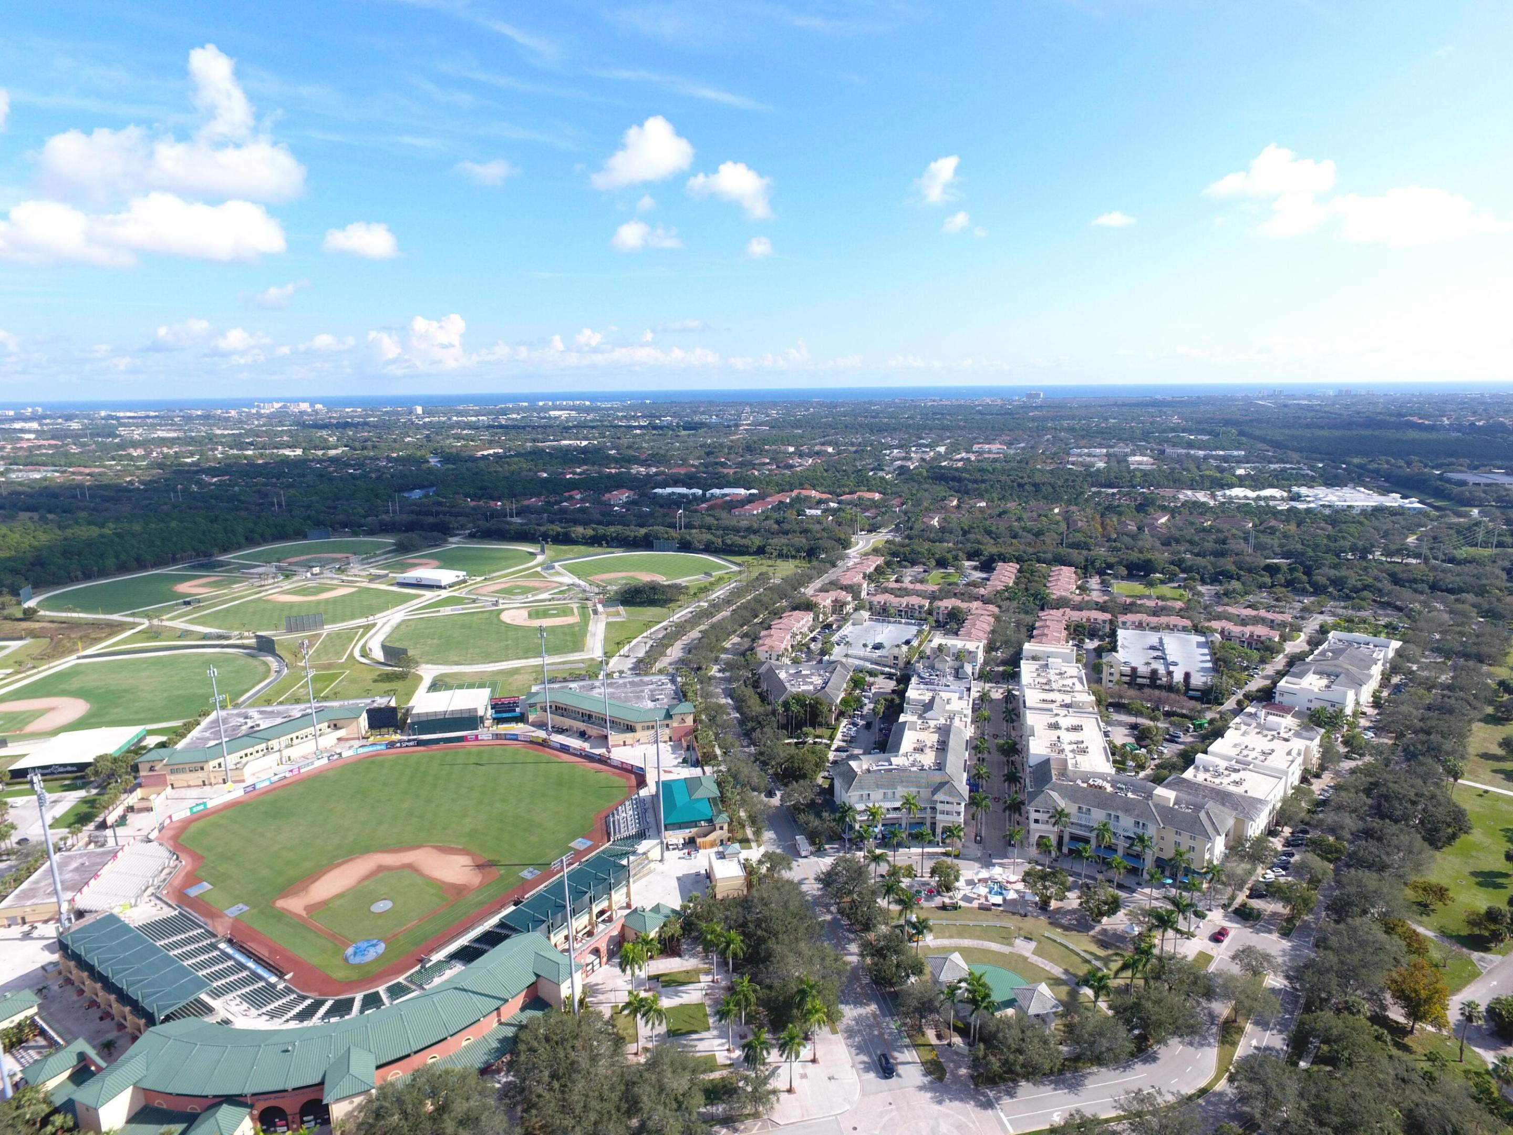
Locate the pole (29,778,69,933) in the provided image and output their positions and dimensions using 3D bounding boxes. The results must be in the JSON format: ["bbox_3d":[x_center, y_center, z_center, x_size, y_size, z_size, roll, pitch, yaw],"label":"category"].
[{"bbox_3d":[-164.920,66.474,204.191,2.000,40.000,3.600,-2,12,-5],"label":"pole"}]

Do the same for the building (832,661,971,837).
[{"bbox_3d":[52.350,55.570,296.256,39.500,18.000,121.000,2,12,14],"label":"building"}]

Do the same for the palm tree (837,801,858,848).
[{"bbox_3d":[24.810,70.780,237.840,6.000,15.100,6.000,-1,12,0],"label":"palm tree"}]

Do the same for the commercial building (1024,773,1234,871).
[{"bbox_3d":[99.165,68.236,232.016,45.500,18.000,24.000,7,14,34],"label":"commercial building"}]

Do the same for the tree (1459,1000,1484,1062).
[{"bbox_3d":[130.304,85.288,160.311,4.900,12.600,4.900,-1,12,0],"label":"tree"}]

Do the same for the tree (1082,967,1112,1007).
[{"bbox_3d":[67.098,83.981,172.487,6.500,12.000,6.500,-1,12,0],"label":"tree"}]

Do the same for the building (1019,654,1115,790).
[{"bbox_3d":[106.110,55.620,307.110,23.200,14.200,103.000,2,12,15],"label":"building"}]

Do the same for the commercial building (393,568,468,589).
[{"bbox_3d":[-216.010,7.380,582.150,34.900,6.800,26.000,3,12,17],"label":"commercial building"}]

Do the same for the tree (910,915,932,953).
[{"bbox_3d":[35.330,81.770,191.680,5.500,12.000,5.500,-1,12,0],"label":"tree"}]

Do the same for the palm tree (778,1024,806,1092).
[{"bbox_3d":[6.213,87.623,155.736,5.100,13.500,5.100,-1,12,0],"label":"palm tree"}]

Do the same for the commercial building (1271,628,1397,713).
[{"bbox_3d":[235.260,44.520,351.520,25.000,14.000,95.000,10,16,43],"label":"commercial building"}]

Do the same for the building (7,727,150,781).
[{"bbox_3d":[-233.195,63.966,303.094,28.500,6.000,31.000,-3,12,-12],"label":"building"}]

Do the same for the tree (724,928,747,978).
[{"bbox_3d":[-5.375,82.195,182.729,5.300,13.400,5.300,-1,12,0],"label":"tree"}]

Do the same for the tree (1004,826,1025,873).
[{"bbox_3d":[66.118,72.657,223.979,5.734,13.426,5.734,-1,12,0],"label":"tree"}]

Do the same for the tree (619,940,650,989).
[{"bbox_3d":[-25.710,83.810,181.510,5.800,14.000,5.800,-1,12,0],"label":"tree"}]

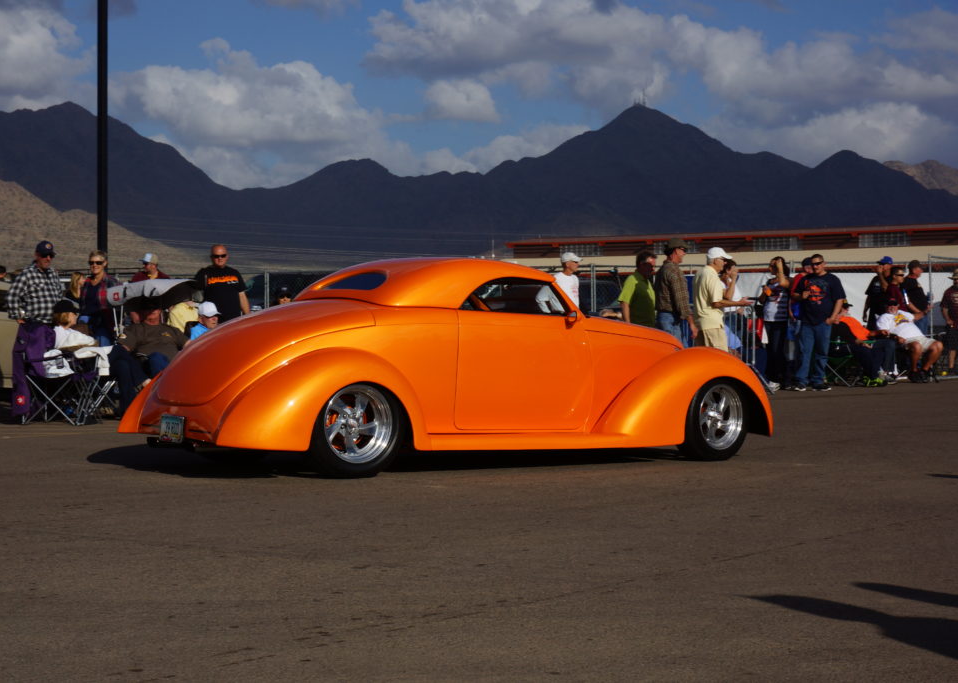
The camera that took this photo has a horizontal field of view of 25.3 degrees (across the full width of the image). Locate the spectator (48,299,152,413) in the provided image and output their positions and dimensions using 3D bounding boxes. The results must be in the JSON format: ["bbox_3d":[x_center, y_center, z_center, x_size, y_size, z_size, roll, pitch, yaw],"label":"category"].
[{"bbox_3d":[-3.568,0.203,19.993,0.920,1.150,0.560,0,1,7],"label":"spectator"}]

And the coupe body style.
[{"bbox_3d":[-0.126,0.133,14.734,4.560,1.400,1.830,-1,1,-33],"label":"coupe body style"}]

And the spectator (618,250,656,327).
[{"bbox_3d":[1.792,-0.158,24.290,0.380,1.750,0.540,0,1,28],"label":"spectator"}]

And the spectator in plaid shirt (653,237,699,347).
[{"bbox_3d":[2.077,-0.165,22.789,0.400,1.800,0.520,0,1,-24],"label":"spectator in plaid shirt"}]

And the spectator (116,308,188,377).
[{"bbox_3d":[-3.104,0.173,20.393,0.640,1.200,0.880,0,1,-7],"label":"spectator"}]

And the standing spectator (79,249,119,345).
[{"bbox_3d":[-3.782,-0.066,21.190,0.500,1.660,0.340,0,1,-1],"label":"standing spectator"}]

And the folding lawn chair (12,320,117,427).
[{"bbox_3d":[-3.905,0.309,19.994,0.720,0.940,0.800,0,1,13],"label":"folding lawn chair"}]

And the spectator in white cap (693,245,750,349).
[{"bbox_3d":[2.646,-0.156,23.189,0.580,1.770,0.520,0,1,-9],"label":"spectator in white cap"}]

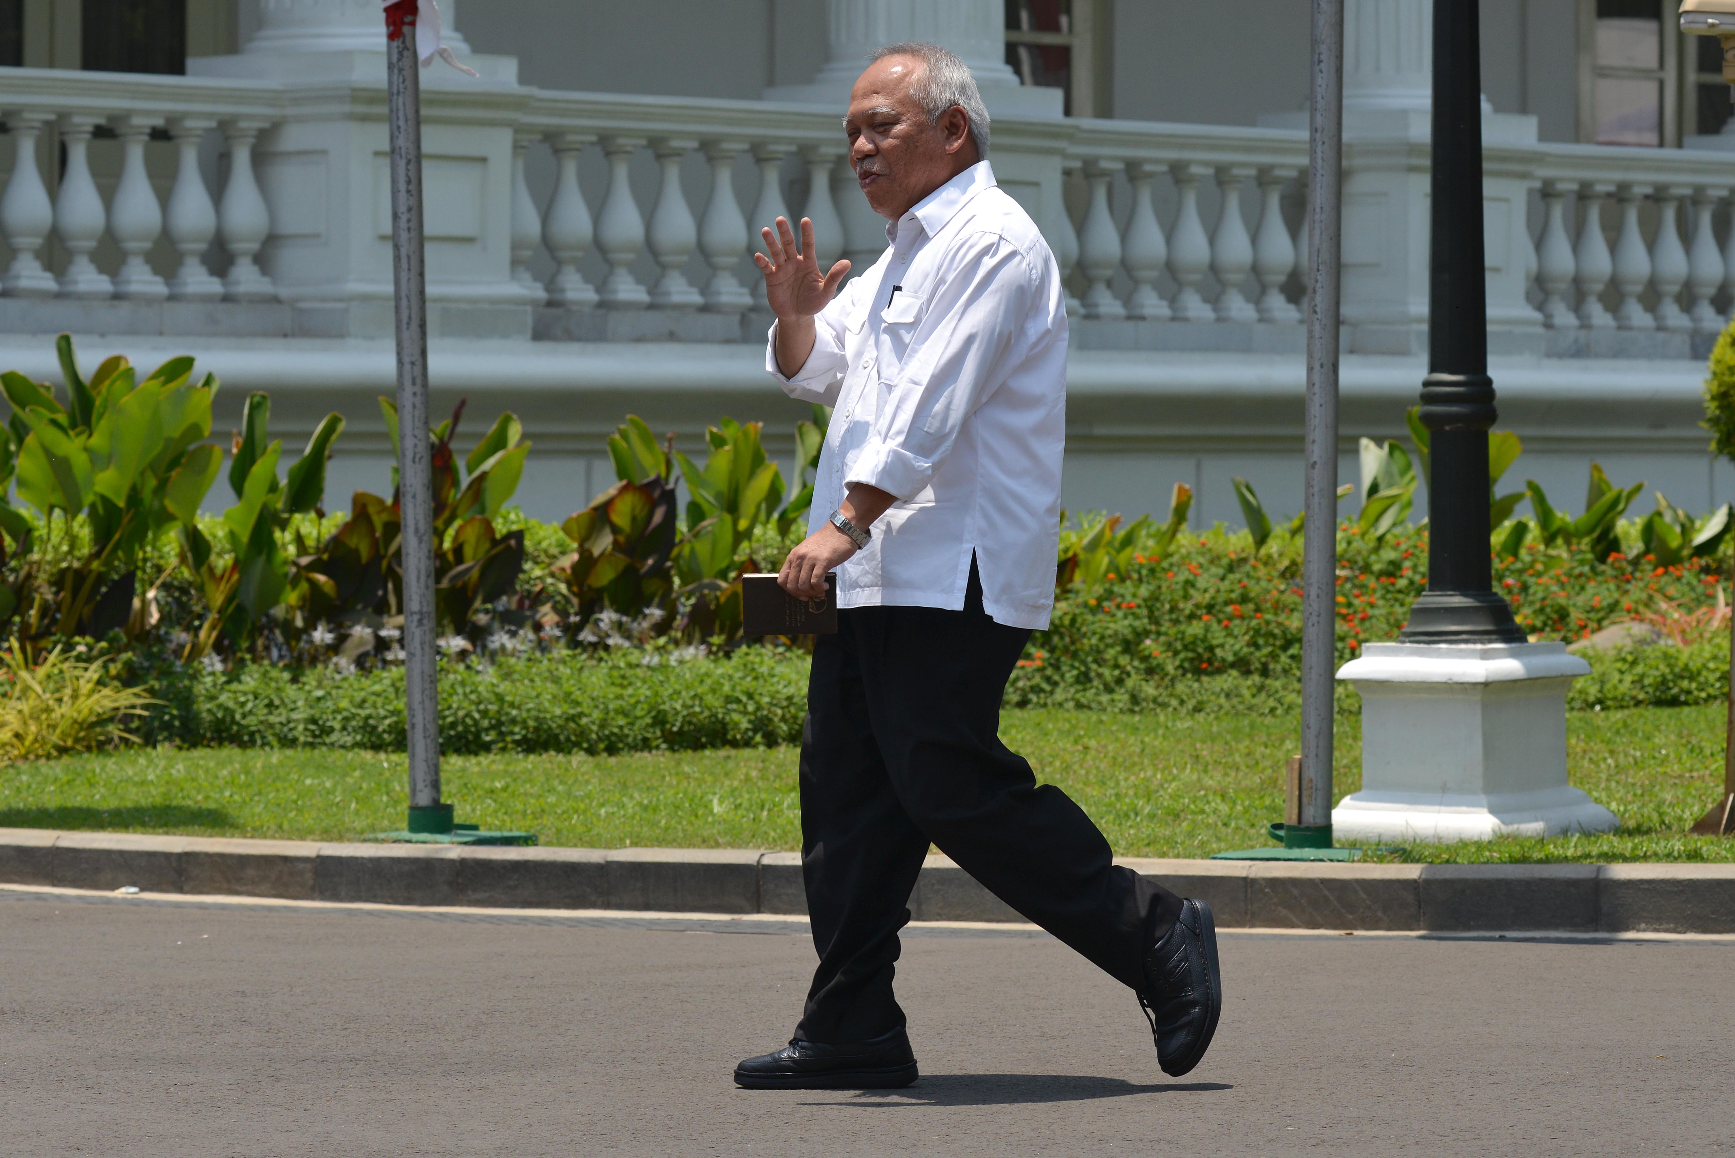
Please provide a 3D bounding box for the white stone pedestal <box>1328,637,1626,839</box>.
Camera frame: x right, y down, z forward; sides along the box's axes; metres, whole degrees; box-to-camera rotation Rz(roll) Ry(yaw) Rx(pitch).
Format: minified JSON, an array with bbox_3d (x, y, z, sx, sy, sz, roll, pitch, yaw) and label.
[{"bbox_3d":[1.361,0.363,12.950,0.470,0.440,0.470,1,2,38],"label":"white stone pedestal"}]

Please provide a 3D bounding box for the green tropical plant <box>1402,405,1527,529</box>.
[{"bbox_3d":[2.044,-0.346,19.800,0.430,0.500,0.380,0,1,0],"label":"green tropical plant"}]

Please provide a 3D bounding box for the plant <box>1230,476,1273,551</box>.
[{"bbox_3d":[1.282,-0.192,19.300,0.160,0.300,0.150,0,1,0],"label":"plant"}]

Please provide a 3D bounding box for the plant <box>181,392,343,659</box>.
[{"bbox_3d":[-1.779,-0.117,17.000,0.480,0.870,0.440,0,1,0],"label":"plant"}]

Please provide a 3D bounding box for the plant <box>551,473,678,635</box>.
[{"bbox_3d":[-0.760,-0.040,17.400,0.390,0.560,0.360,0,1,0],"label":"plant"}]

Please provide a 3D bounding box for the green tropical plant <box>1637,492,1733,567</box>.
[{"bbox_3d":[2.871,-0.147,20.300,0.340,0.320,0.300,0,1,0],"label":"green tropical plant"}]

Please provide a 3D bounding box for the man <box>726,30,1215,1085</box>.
[{"bbox_3d":[0.171,-0.022,9.050,0.740,1.630,0.540,-1,2,-20],"label":"man"}]

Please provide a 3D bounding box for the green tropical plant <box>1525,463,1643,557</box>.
[{"bbox_3d":[2.489,-0.203,20.100,0.410,0.400,0.360,0,1,0],"label":"green tropical plant"}]

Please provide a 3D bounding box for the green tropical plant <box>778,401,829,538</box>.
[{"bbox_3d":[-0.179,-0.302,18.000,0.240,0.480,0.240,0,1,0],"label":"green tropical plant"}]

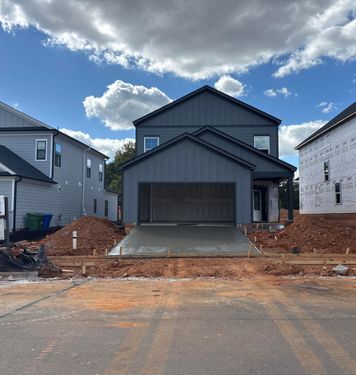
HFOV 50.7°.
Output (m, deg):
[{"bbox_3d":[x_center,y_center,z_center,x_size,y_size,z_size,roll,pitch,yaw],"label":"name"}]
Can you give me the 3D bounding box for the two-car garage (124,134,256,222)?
[{"bbox_3d":[0.620,-0.250,22.100,6.800,4.650,6.200,0,-3,2],"label":"two-car garage"}]

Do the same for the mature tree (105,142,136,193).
[{"bbox_3d":[-6.358,-0.931,51.503,6.800,10.700,7.000,0,-4,3],"label":"mature tree"}]

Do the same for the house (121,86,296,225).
[{"bbox_3d":[1.950,-1.849,25.819,9.250,8.480,13.800,0,-4,3],"label":"house"}]

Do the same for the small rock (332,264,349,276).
[{"bbox_3d":[3.882,1.981,8.977,0.350,0.270,0.270,0,-4,3],"label":"small rock"}]

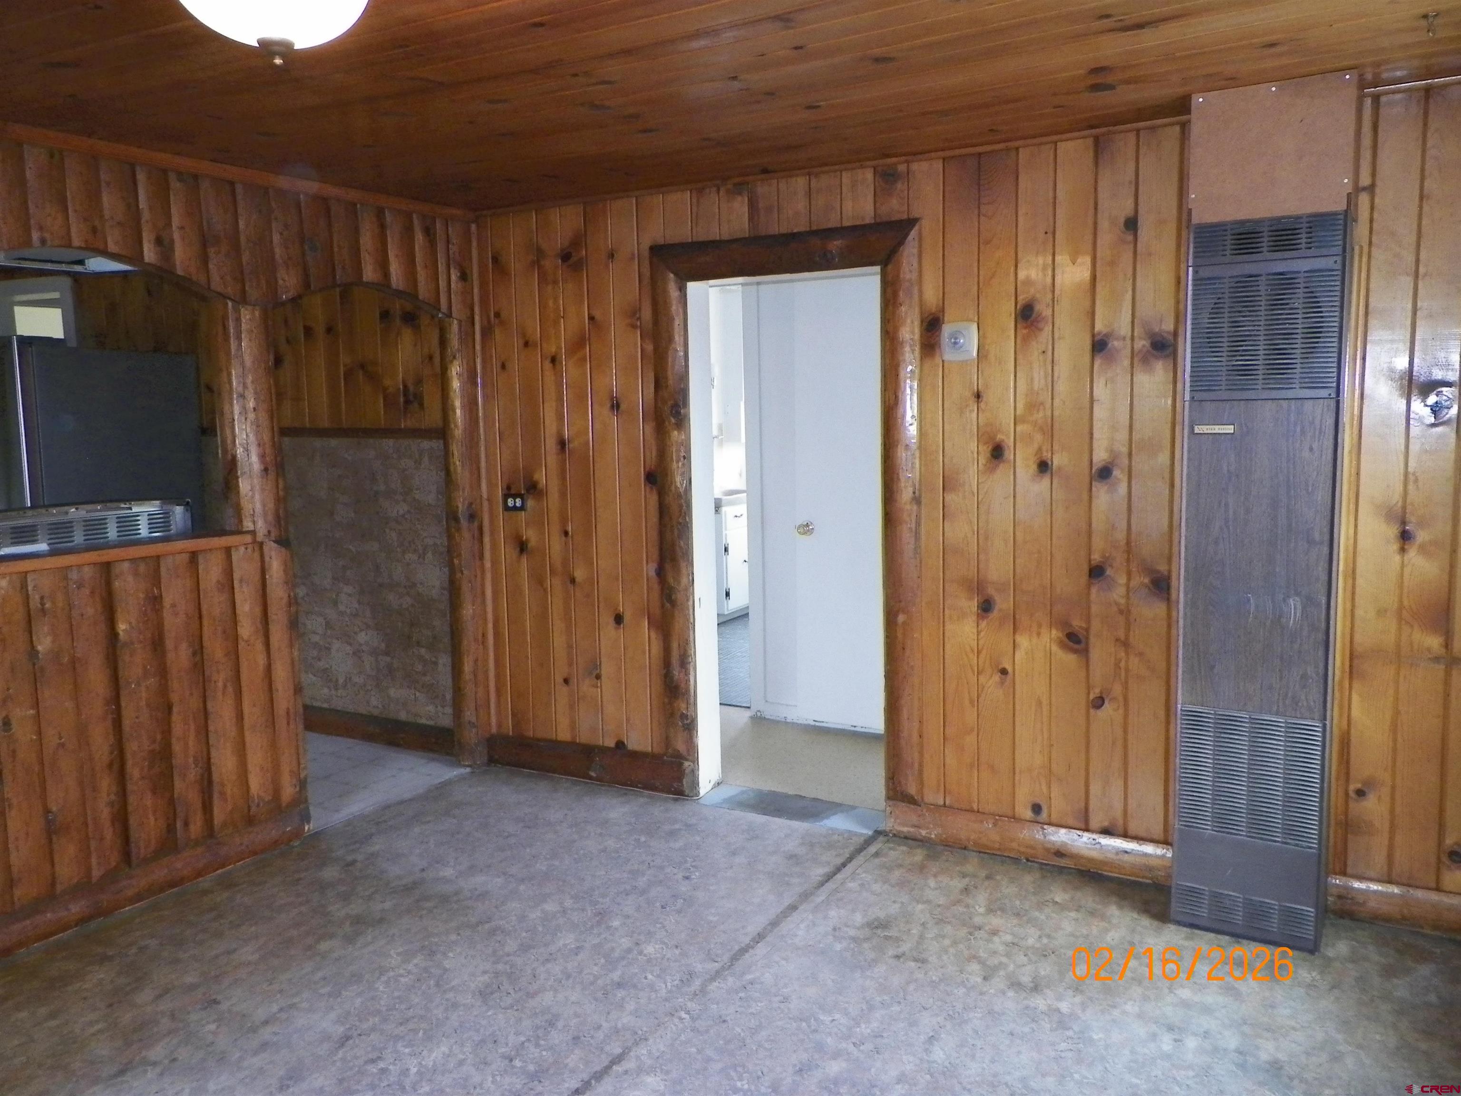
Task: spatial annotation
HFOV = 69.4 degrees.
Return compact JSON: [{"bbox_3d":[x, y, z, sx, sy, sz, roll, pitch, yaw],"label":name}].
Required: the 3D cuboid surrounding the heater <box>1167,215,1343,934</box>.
[{"bbox_3d":[1.462,0.104,2.922,0.367,1.929,0.279,3,8,31],"label":"heater"}]

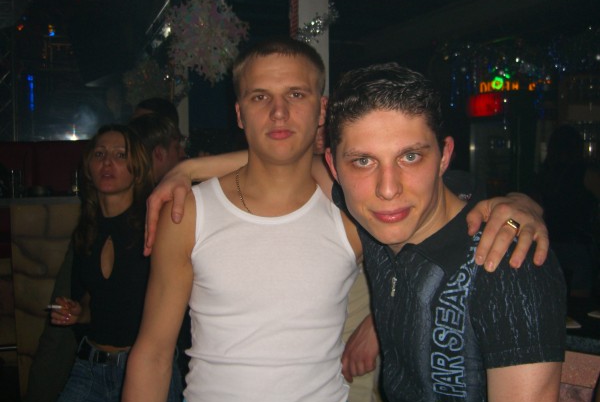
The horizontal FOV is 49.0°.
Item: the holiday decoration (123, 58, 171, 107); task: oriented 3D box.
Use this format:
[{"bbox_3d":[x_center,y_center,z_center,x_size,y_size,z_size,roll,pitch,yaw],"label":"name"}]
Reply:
[{"bbox_3d":[-0.816,-0.624,3.500,0.260,0.260,0.170,0,5,-6],"label":"holiday decoration"}]

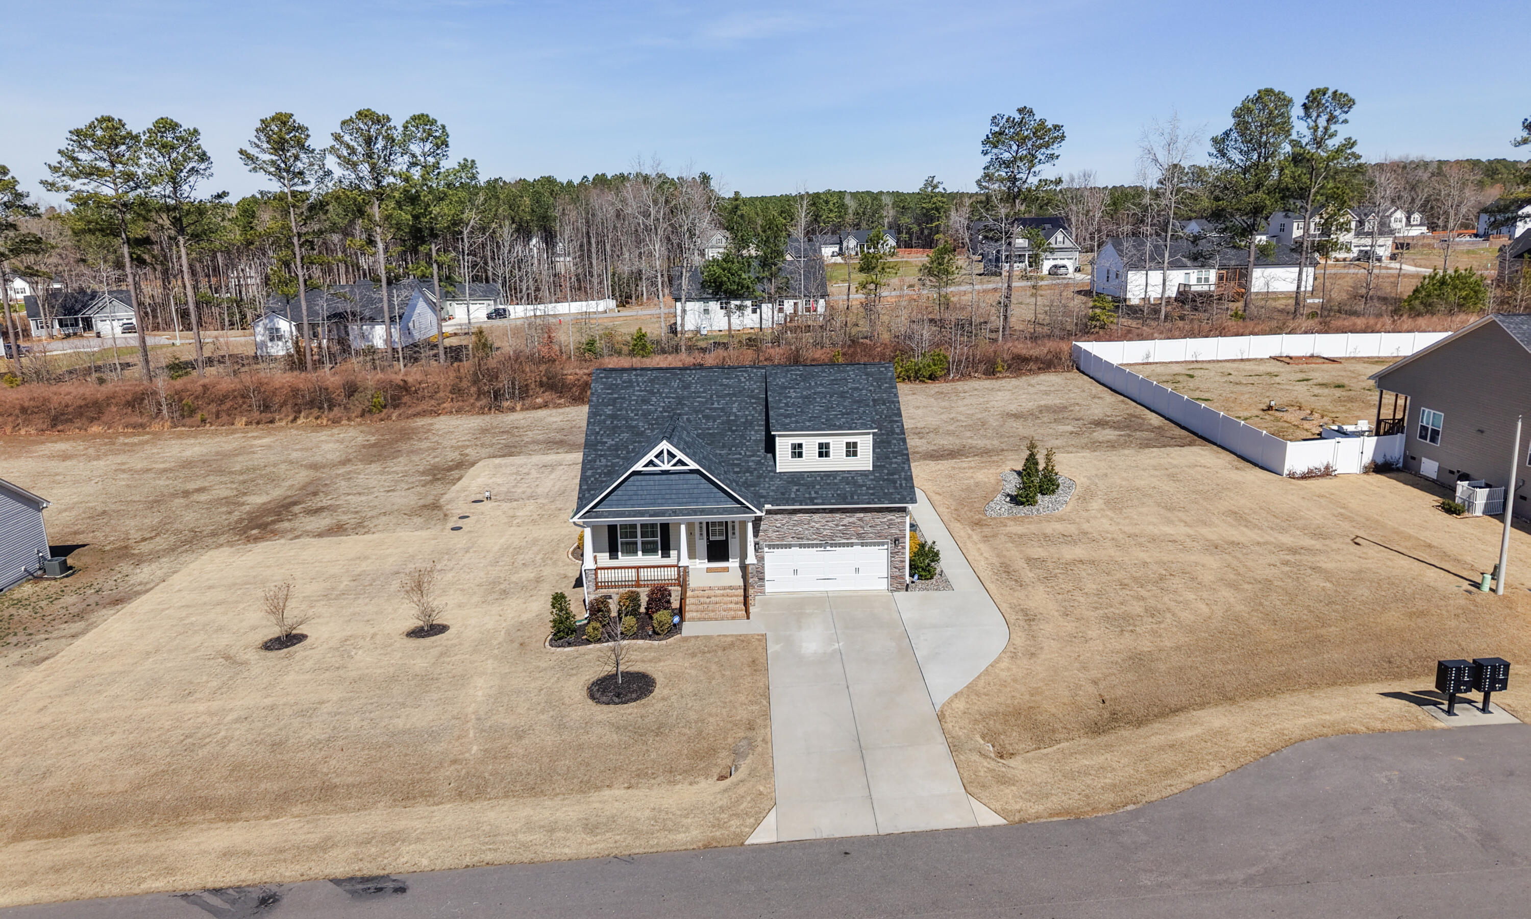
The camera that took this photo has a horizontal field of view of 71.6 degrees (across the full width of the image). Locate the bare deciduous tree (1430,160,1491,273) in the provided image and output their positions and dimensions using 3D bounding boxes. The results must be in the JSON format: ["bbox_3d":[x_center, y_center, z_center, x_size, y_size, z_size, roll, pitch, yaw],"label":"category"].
[{"bbox_3d":[72.565,-23.973,111.324,6.300,14.352,6.300,-1,14,0],"label":"bare deciduous tree"}]

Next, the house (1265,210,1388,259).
[{"bbox_3d":[86.229,-34.712,163.000,14.200,8.200,10.500,0,14,8],"label":"house"}]

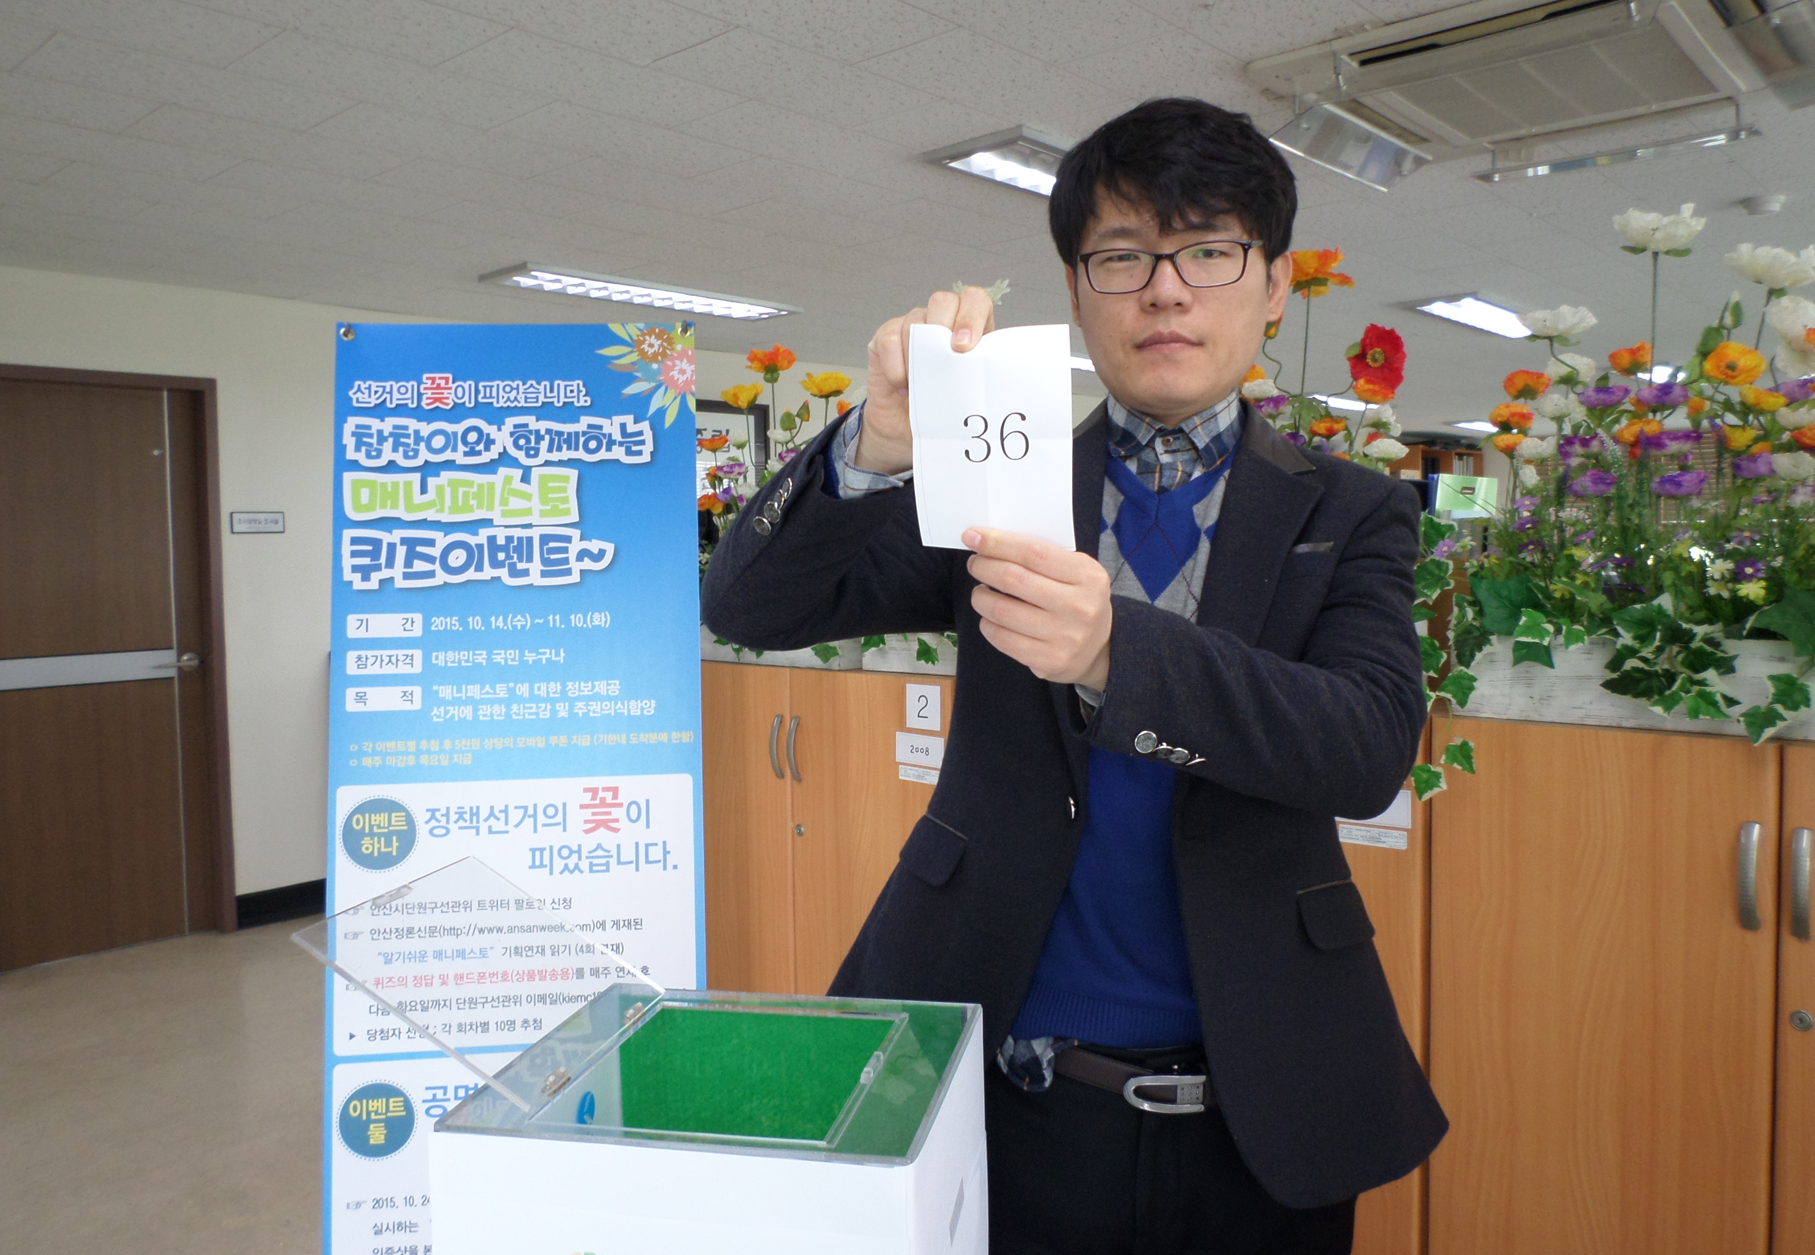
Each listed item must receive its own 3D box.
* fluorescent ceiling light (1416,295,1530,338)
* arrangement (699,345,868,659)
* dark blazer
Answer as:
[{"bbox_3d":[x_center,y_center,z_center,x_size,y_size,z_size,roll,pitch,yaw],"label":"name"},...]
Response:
[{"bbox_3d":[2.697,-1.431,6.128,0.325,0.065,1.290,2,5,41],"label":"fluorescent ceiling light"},{"bbox_3d":[-0.250,-0.250,2.680,0.520,0.640,0.280,2,5,39],"label":"arrangement"},{"bbox_3d":[0.144,0.145,1.060,0.580,0.670,0.380,0,4,12],"label":"dark blazer"}]

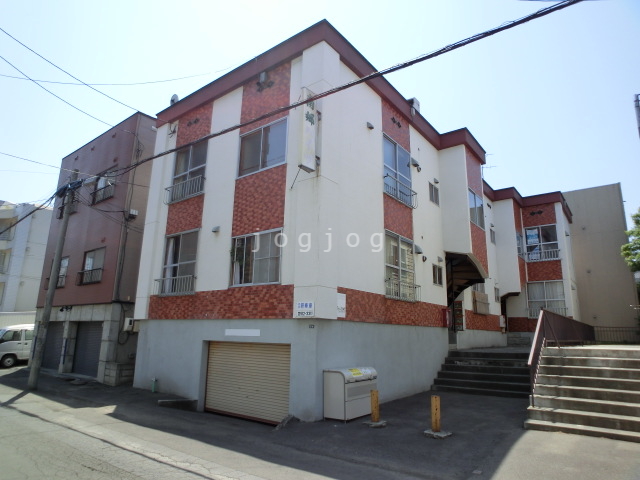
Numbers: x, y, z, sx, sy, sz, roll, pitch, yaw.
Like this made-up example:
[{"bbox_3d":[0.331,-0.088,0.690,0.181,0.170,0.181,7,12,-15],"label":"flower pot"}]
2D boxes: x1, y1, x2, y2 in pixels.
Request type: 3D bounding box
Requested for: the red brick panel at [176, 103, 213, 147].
[{"bbox_3d":[-3.901,-3.500,12.096,1.720,1.080,0.080,-9,-17,36],"label":"red brick panel"}]

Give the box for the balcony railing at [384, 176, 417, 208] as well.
[{"bbox_3d":[2.351,-1.317,11.112,0.192,0.492,1.806,-9,-16,37],"label":"balcony railing"}]

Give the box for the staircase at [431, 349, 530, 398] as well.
[{"bbox_3d":[4.787,3.793,11.083,2.800,1.050,1.500,-8,-17,34],"label":"staircase"}]

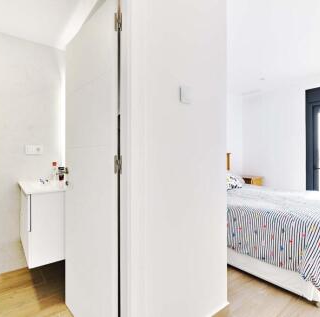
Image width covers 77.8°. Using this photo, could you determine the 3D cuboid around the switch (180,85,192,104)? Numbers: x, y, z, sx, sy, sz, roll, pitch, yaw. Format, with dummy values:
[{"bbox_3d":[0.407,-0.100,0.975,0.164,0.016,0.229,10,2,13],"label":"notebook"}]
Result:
[{"bbox_3d":[0.171,-0.403,1.250,0.100,0.110,0.015,0,0,-38],"label":"switch"}]

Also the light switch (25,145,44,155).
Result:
[{"bbox_3d":[-1.330,-0.090,2.100,0.155,0.090,0.015,0,0,-38],"label":"light switch"}]

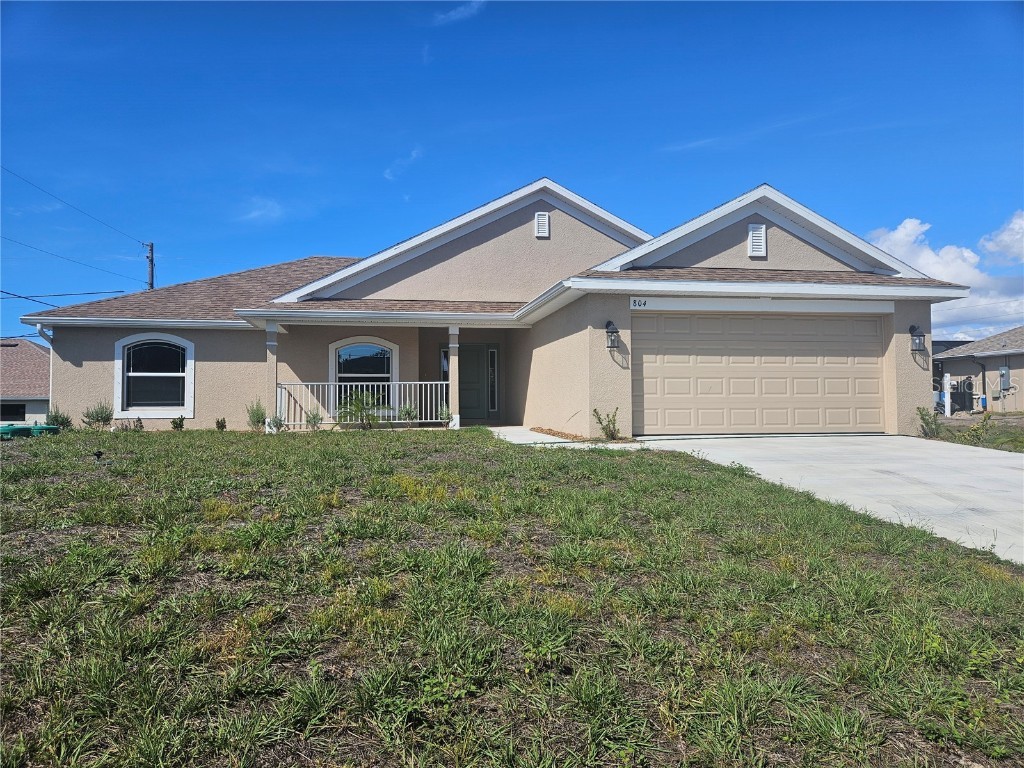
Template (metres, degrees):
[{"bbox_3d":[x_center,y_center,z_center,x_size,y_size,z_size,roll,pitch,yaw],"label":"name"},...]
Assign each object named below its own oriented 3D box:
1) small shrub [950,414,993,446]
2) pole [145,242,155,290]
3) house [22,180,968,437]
[{"bbox_3d":[7.547,0.749,11.200,0.600,0.530,0.520,0,-2,-10],"label":"small shrub"},{"bbox_3d":[-17.456,-2.373,32.876,0.320,8.983,0.300,0,-2,-10],"label":"pole"},{"bbox_3d":[-2.303,-1.664,18.559,17.880,5.620,16.950,0,-2,-10],"label":"house"}]

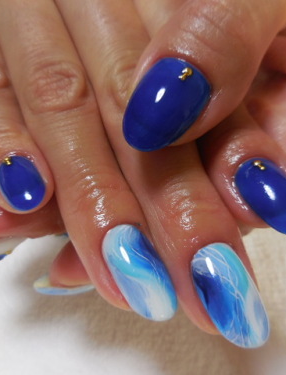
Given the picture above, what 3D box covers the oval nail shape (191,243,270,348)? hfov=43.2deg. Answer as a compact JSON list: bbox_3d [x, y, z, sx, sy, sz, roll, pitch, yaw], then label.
[{"bbox_3d":[0.021,0.026,0.087,0.013,0.006,0.025,-18,77,-4],"label":"oval nail shape"}]

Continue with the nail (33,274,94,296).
[{"bbox_3d":[-0.021,0.029,0.106,0.020,0.012,0.004,-2,81,-6],"label":"nail"}]

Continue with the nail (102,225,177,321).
[{"bbox_3d":[0.000,0.021,0.089,0.012,0.005,0.024,-21,82,-11],"label":"nail"}]

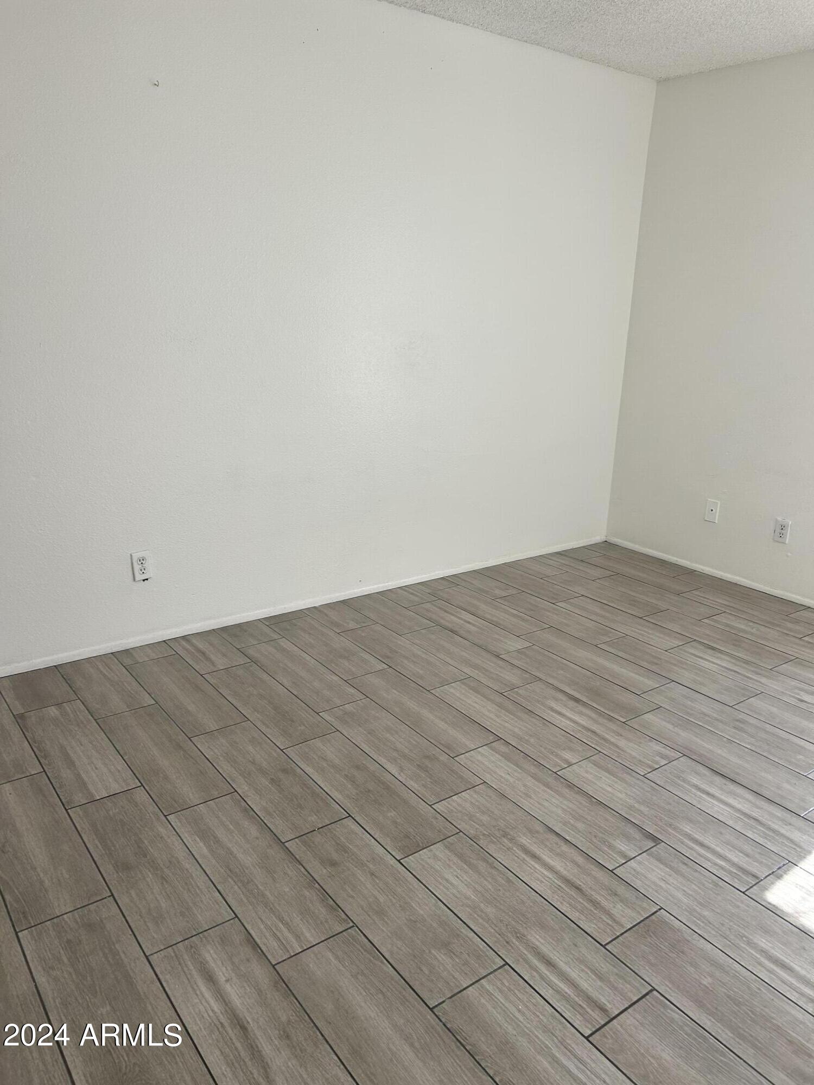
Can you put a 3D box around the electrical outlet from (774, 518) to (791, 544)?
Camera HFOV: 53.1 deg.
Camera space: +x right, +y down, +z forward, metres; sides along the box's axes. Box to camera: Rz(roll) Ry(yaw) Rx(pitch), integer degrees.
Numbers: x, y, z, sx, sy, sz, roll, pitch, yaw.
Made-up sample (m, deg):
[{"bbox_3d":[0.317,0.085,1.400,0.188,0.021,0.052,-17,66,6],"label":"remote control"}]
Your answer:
[{"bbox_3d":[1.803,-0.057,3.928,0.010,0.115,0.071,-11,21,-35],"label":"electrical outlet"}]

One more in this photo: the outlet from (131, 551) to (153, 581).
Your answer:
[{"bbox_3d":[-1.020,0.090,3.138,0.071,0.115,0.010,-11,21,-35],"label":"outlet"}]

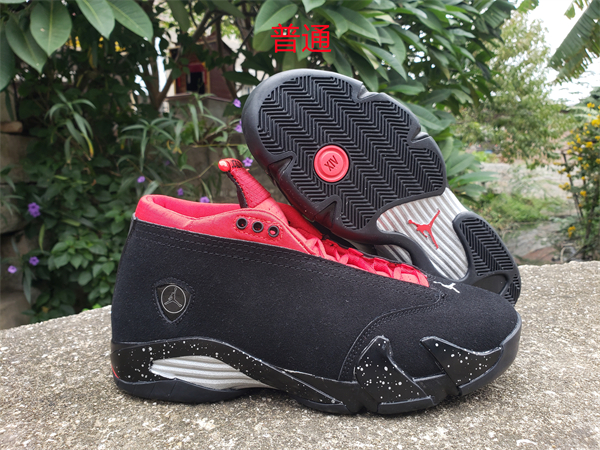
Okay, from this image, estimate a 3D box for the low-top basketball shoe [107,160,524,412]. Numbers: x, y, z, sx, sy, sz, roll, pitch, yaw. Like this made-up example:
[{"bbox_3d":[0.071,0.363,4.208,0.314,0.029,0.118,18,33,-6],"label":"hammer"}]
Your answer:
[{"bbox_3d":[0.016,0.032,0.308,0.283,0.152,0.106,0,9,-2],"label":"low-top basketball shoe"}]

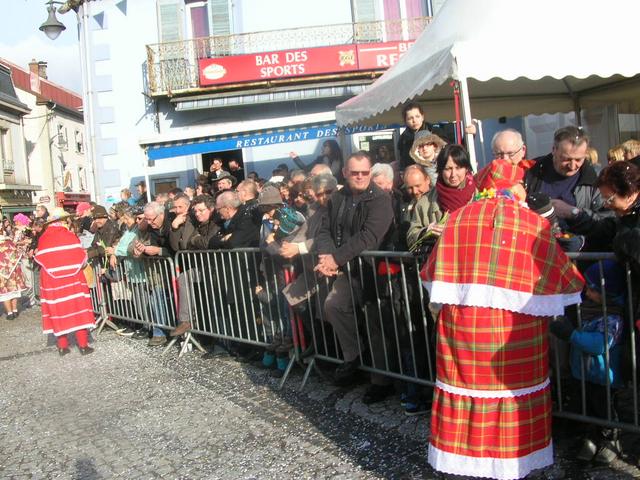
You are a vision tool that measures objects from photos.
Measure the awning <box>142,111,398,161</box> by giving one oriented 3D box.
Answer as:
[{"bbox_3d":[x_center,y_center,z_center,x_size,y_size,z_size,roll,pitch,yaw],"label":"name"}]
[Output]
[{"bbox_3d":[-0.583,-2.297,13.568,6.100,0.660,0.950,-5,3,3],"label":"awning"}]

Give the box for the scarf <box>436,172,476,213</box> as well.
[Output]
[{"bbox_3d":[0.892,-0.308,4.200,0.290,0.260,0.240,-5,3,14],"label":"scarf"}]

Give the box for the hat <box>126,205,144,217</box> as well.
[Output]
[{"bbox_3d":[-2.395,-0.383,8.400,0.220,0.160,0.240,-3,5,41],"label":"hat"}]

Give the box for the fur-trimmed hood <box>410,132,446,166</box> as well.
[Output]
[{"bbox_3d":[0.796,-0.661,4.750,0.265,0.260,0.260,-5,3,9],"label":"fur-trimmed hood"}]

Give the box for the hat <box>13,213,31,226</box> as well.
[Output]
[{"bbox_3d":[-4.521,-0.310,9.800,0.230,0.190,0.250,-4,5,30],"label":"hat"}]

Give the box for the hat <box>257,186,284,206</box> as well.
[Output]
[{"bbox_3d":[-0.460,-0.395,5.950,0.260,0.190,0.270,-5,3,14],"label":"hat"}]

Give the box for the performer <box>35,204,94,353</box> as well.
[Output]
[{"bbox_3d":[-3.058,0.479,7.821,0.670,1.730,0.520,-5,3,-6],"label":"performer"}]

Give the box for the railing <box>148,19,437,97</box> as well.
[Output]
[{"bbox_3d":[-0.410,-3.785,13.519,6.100,1.020,0.650,-6,4,-2],"label":"railing"}]

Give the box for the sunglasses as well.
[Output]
[{"bbox_3d":[0.274,-0.473,4.600,0.145,0.045,0.140,-6,4,-7],"label":"sunglasses"}]

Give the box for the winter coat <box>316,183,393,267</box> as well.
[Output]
[{"bbox_3d":[0.253,-0.099,4.750,0.500,0.650,0.360,-4,4,23],"label":"winter coat"}]

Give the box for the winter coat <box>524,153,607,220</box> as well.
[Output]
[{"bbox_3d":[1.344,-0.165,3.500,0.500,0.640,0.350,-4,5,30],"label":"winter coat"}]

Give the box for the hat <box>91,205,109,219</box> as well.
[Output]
[{"bbox_3d":[-2.930,-0.379,8.600,0.260,0.180,0.230,-9,5,-41],"label":"hat"}]

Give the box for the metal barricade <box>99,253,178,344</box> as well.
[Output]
[{"bbox_3d":[-2.322,0.730,8.146,0.420,1.080,2.370,-7,3,-37],"label":"metal barricade"}]

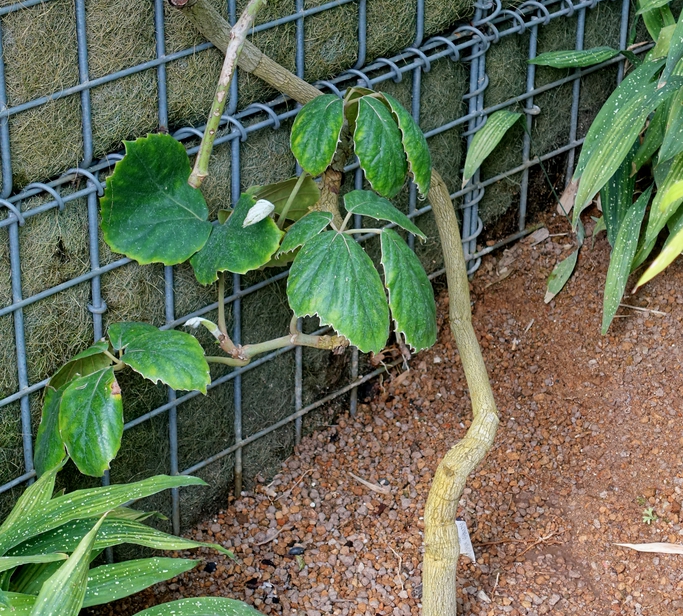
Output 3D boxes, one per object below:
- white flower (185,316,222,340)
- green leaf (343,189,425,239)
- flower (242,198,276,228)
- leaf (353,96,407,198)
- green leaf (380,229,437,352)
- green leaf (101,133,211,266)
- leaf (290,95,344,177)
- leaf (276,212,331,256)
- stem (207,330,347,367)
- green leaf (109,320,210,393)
[{"bbox_3d":[-0.135,0.020,1.810,0.036,0.021,0.018,0,28,0],"label":"white flower"},{"bbox_3d":[0.037,-0.082,1.610,0.086,0.026,0.052,21,18,-25],"label":"green leaf"},{"bbox_3d":[-0.078,-0.089,1.730,0.029,0.025,0.020,0,28,0],"label":"flower"},{"bbox_3d":[0.033,-0.138,1.590,0.042,0.086,0.030,-16,0,-9],"label":"leaf"},{"bbox_3d":[0.064,-0.017,1.770,0.050,0.112,0.035,-16,14,-16],"label":"green leaf"},{"bbox_3d":[-0.158,-0.090,1.550,0.108,0.095,0.028,37,0,25],"label":"green leaf"},{"bbox_3d":[-0.022,-0.161,1.730,0.046,0.076,0.030,15,12,14],"label":"leaf"},{"bbox_3d":[-0.031,-0.062,1.570,0.066,0.022,0.042,-31,18,21],"label":"leaf"},{"bbox_3d":[-0.065,0.041,1.850,0.138,0.036,0.035,0,28,0],"label":"stem"},{"bbox_3d":[-0.178,0.049,1.800,0.097,0.066,0.035,6,-12,2],"label":"green leaf"}]

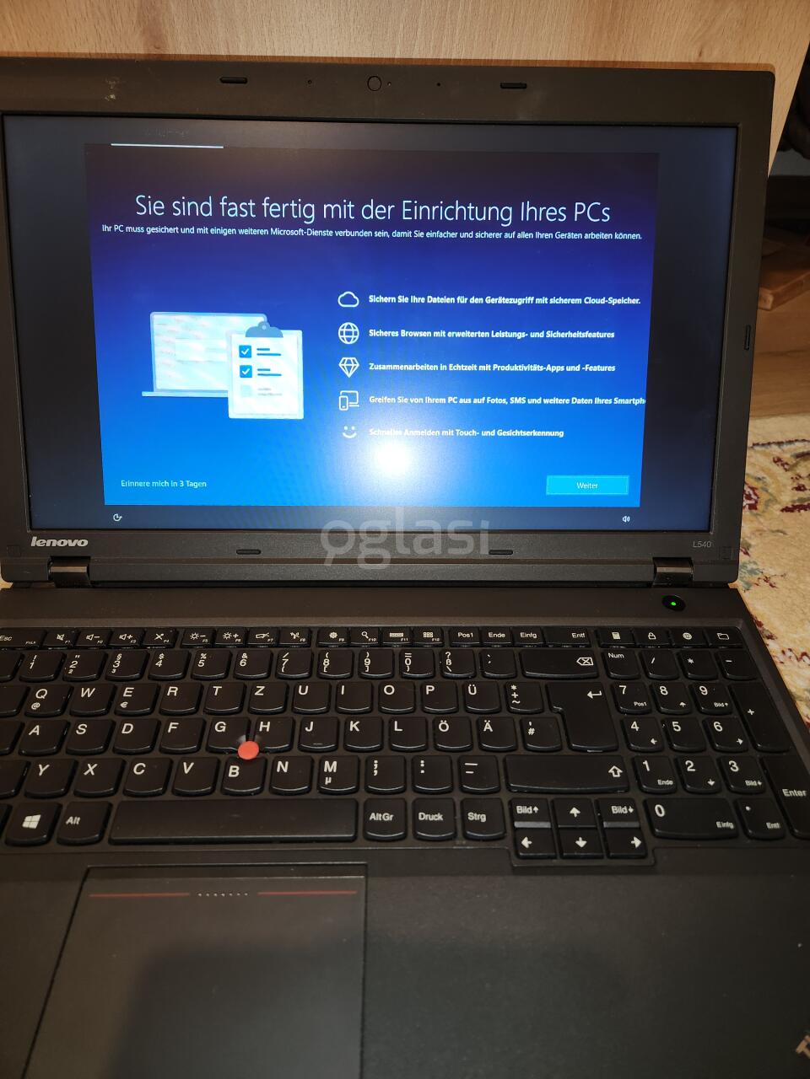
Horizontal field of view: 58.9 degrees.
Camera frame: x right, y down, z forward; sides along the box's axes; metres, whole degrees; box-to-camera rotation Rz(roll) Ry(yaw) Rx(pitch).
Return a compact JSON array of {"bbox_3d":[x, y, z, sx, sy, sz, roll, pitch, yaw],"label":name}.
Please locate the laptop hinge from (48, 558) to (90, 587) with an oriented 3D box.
[{"bbox_3d":[-0.171,0.017,0.367,0.020,0.013,0.012,0,40,-2],"label":"laptop hinge"}]

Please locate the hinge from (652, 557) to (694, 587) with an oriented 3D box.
[{"bbox_3d":[0.141,0.017,0.376,0.020,0.013,0.012,0,40,-2],"label":"hinge"}]

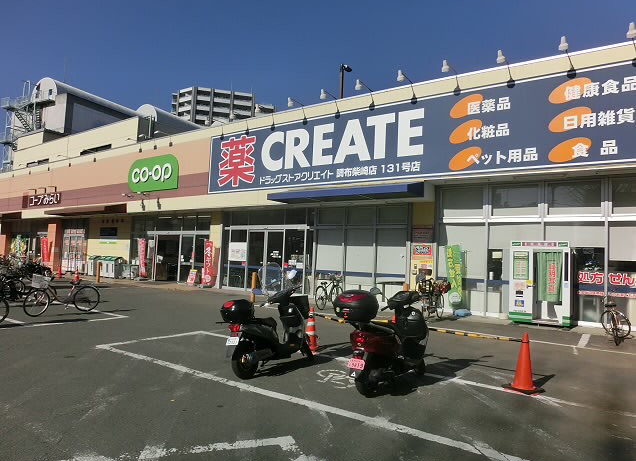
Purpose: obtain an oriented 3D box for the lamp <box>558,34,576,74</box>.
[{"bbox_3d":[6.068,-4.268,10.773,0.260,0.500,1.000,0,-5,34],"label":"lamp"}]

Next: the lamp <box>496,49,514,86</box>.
[{"bbox_3d":[4.863,-4.156,11.339,0.220,0.620,1.150,0,-4,34],"label":"lamp"}]

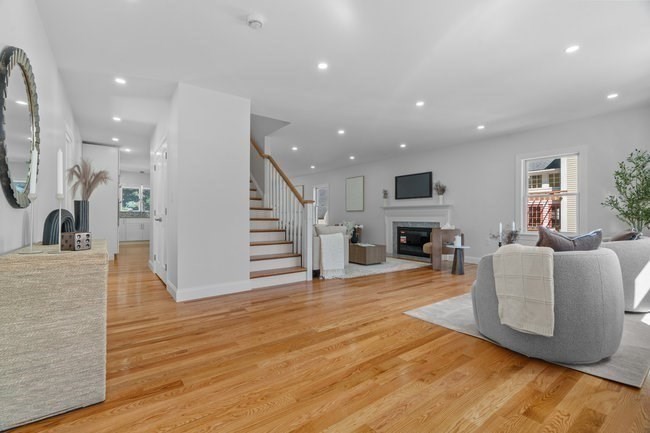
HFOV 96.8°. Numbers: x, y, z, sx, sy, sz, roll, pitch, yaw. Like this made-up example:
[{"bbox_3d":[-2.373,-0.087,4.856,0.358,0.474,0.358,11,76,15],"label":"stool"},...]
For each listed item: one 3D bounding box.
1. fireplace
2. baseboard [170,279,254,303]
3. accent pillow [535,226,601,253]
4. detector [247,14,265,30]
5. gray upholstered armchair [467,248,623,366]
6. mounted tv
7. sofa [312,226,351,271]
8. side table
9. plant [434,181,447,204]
[{"bbox_3d":[2.231,0.618,7.010,0.202,0.697,1.040,0,0,-36],"label":"fireplace"},{"bbox_3d":[-1.357,0.920,3.629,0.909,0.151,0.020,0,0,-36],"label":"baseboard"},{"bbox_3d":[1.848,0.328,2.222,0.485,0.465,0.182,0,17,-15],"label":"accent pillow"},{"bbox_3d":[-0.539,-1.523,2.285,0.121,0.051,0.121,0,0,-36],"label":"detector"},{"bbox_3d":[1.798,0.630,2.434,0.949,0.768,0.929,0,0,-17],"label":"gray upholstered armchair"},{"bbox_3d":[2.189,-0.738,7.157,0.071,0.611,1.091,0,0,-36],"label":"mounted tv"},{"bbox_3d":[-0.446,0.577,5.637,0.889,0.838,1.919,0,0,-36],"label":"sofa"},{"bbox_3d":[2.348,0.763,5.080,0.404,0.495,0.404,0,0,-36],"label":"side table"},{"bbox_3d":[2.557,-0.511,6.403,0.263,0.535,0.283,0,0,-36],"label":"plant"}]

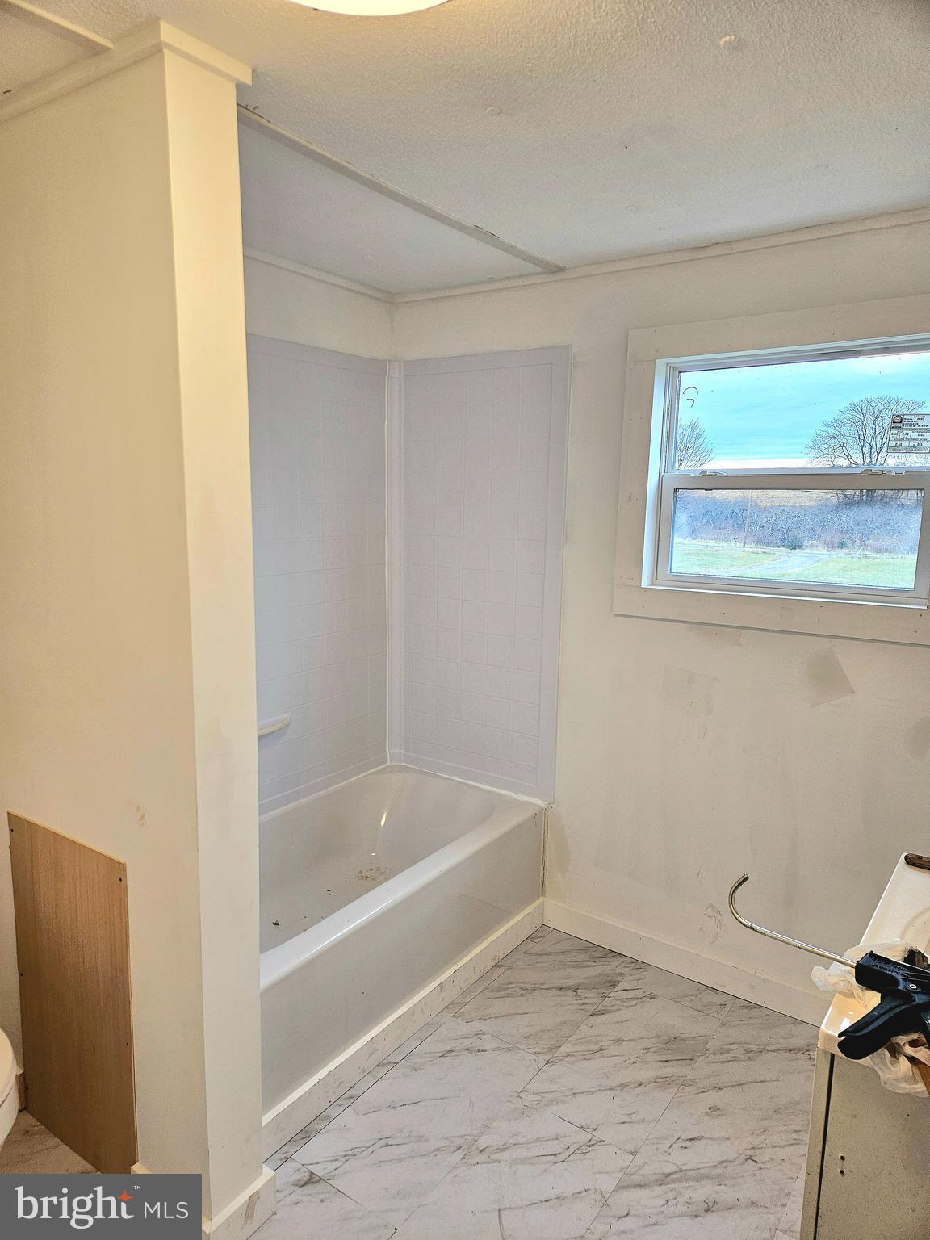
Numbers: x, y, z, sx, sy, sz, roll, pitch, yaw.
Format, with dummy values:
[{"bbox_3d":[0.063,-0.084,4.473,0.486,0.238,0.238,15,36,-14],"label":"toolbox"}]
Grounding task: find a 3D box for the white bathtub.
[{"bbox_3d":[-0.401,0.880,2.442,0.678,0.435,1.355,8,11,34],"label":"white bathtub"}]

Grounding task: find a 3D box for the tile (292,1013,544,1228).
[{"bbox_3d":[-0.085,1.183,1.999,0.305,0.008,0.610,8,11,34],"label":"tile"}]

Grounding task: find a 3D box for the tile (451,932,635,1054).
[{"bbox_3d":[0.262,1.109,2.490,0.305,0.008,0.600,8,11,34],"label":"tile"}]

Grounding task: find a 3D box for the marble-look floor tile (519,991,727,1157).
[{"bbox_3d":[0.432,1.162,2.189,0.305,0.008,0.607,8,11,34],"label":"marble-look floor tile"}]

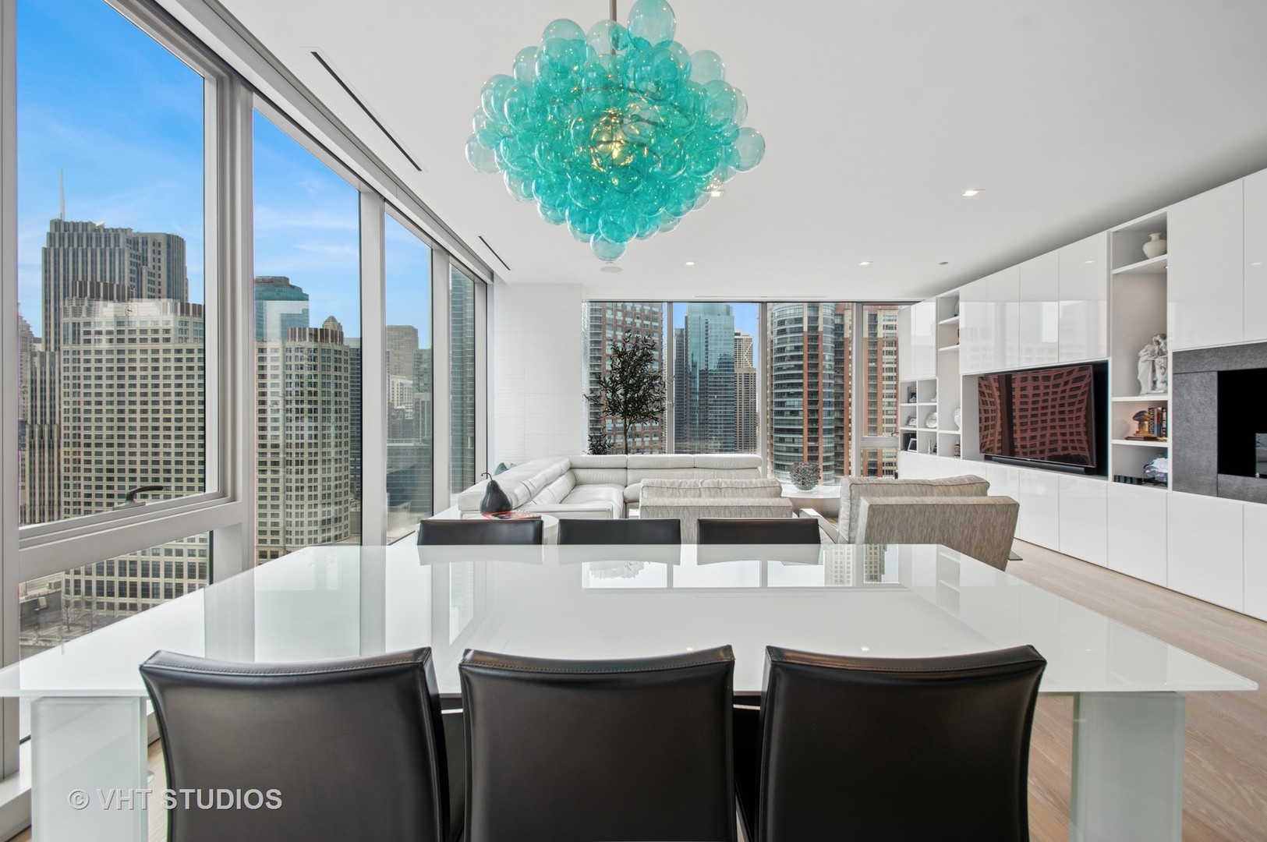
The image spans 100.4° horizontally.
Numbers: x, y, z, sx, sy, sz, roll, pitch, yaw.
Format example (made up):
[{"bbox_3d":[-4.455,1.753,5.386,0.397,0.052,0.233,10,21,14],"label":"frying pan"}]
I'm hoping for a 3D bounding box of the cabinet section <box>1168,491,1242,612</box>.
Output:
[{"bbox_3d":[3.867,0.807,3.367,0.460,0.666,0.457,0,0,1],"label":"cabinet section"}]

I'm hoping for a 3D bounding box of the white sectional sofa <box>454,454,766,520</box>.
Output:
[{"bbox_3d":[0.164,0.770,4.590,2.550,0.790,2.600,0,1,0],"label":"white sectional sofa"}]

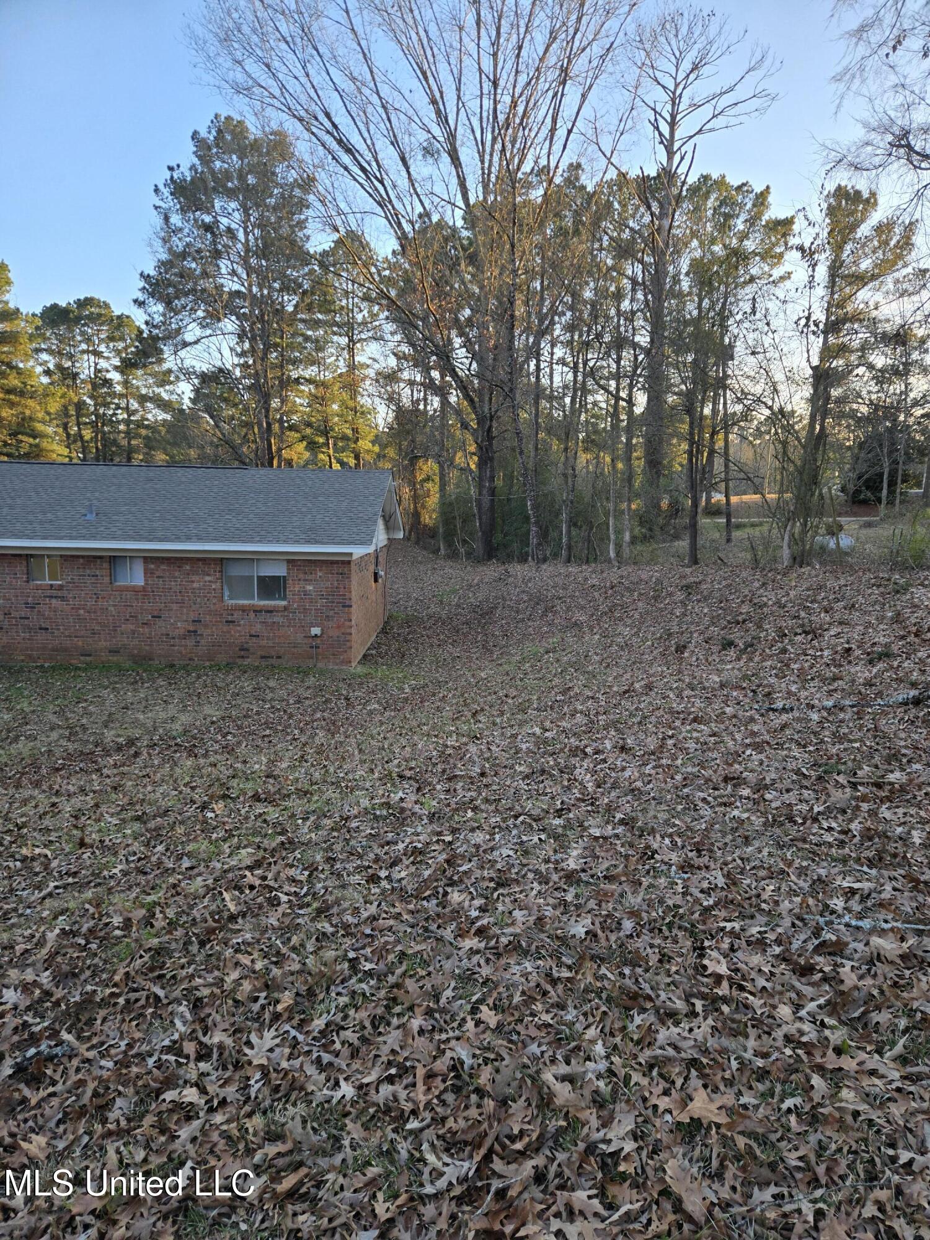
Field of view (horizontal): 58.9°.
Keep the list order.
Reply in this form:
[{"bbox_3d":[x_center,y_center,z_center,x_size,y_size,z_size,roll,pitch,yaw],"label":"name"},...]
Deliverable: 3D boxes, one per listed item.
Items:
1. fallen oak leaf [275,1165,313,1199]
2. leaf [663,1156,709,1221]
[{"bbox_3d":[-0.416,1.366,2.000,0.048,0.020,0.105,9,14,37],"label":"fallen oak leaf"},{"bbox_3d":[0.531,1.368,1.980,0.100,0.022,0.170,-1,13,-6],"label":"leaf"}]

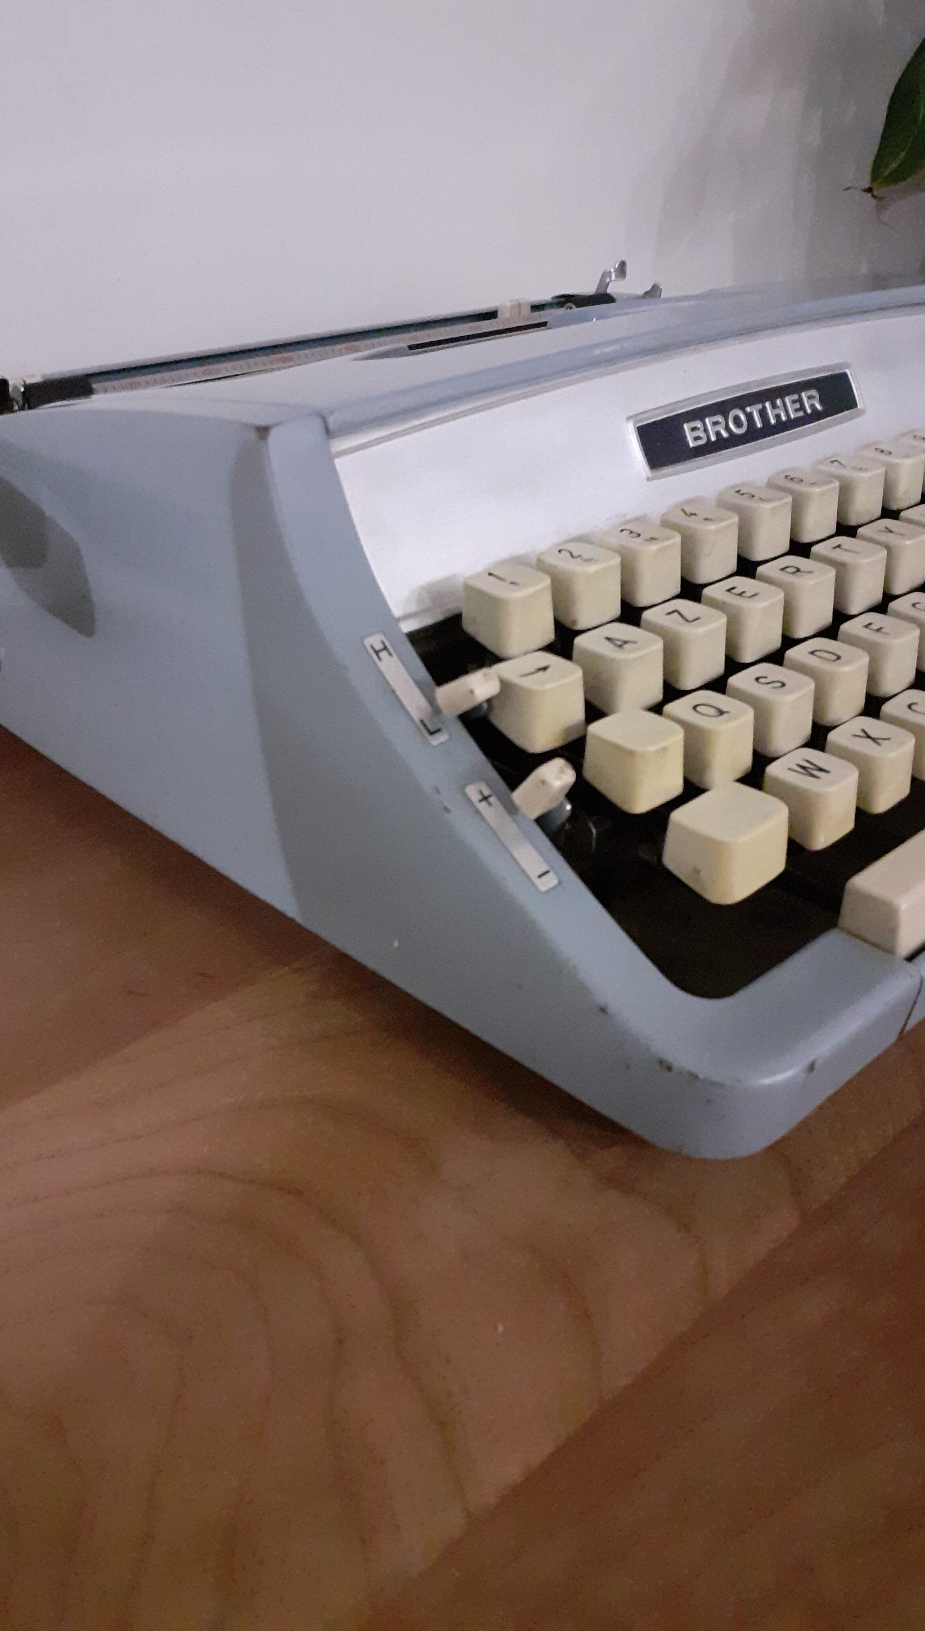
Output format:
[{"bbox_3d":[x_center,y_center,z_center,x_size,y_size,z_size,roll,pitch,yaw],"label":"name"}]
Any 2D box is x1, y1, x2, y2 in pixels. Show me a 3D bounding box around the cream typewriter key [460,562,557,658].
[{"bbox_3d":[0.008,-0.038,0.234,0.014,0.012,0.015,-25,40,-37],"label":"cream typewriter key"}]

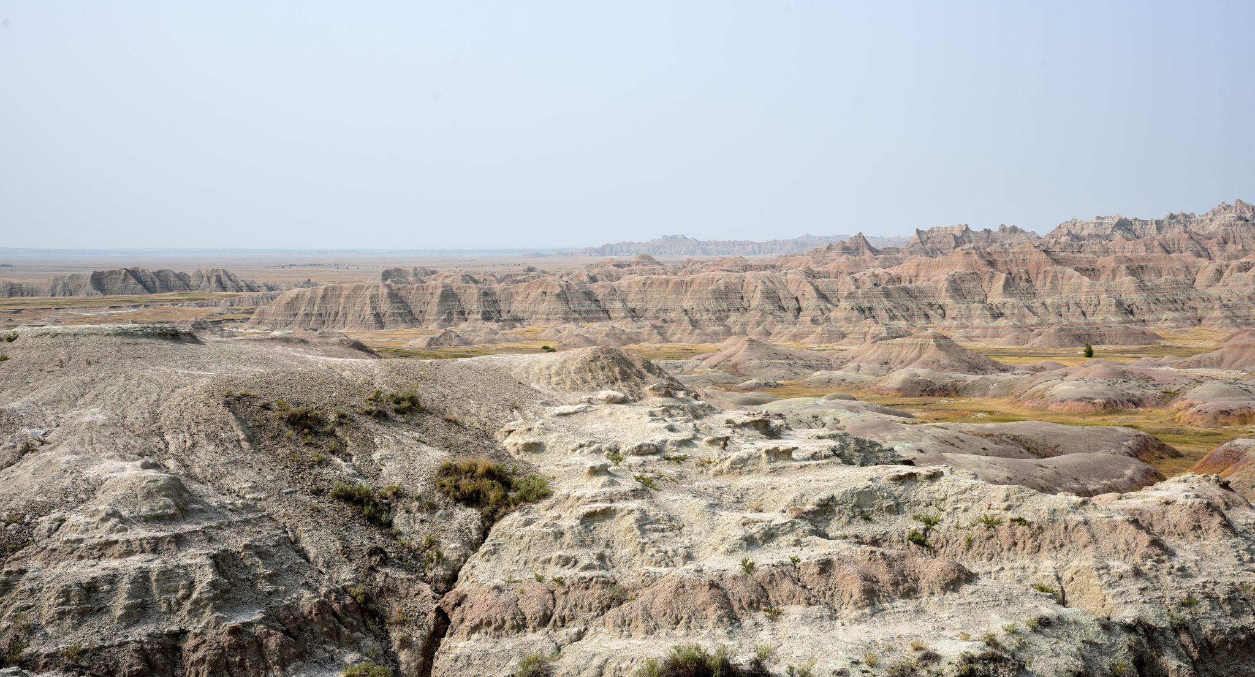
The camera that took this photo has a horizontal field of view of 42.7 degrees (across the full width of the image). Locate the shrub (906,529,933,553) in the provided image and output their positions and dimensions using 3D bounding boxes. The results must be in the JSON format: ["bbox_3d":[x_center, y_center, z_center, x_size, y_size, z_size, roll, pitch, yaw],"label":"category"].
[{"bbox_3d":[4.463,3.086,24.500,0.404,0.350,0.360,0,3,0],"label":"shrub"}]

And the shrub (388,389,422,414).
[{"bbox_3d":[-5.006,1.431,36.000,0.792,0.500,0.700,0,3,0],"label":"shrub"}]

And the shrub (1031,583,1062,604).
[{"bbox_3d":[6.017,3.649,23.000,0.436,0.280,0.380,0,3,0],"label":"shrub"}]

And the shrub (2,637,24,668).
[{"bbox_3d":[-8.425,4.311,22.000,0.296,0.372,0.251,0,3,0],"label":"shrub"}]

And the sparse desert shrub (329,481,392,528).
[{"bbox_3d":[-4.473,2.798,27.000,1.073,0.660,0.850,0,3,0],"label":"sparse desert shrub"}]

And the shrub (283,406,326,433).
[{"bbox_3d":[-8.460,2.131,42.000,1.130,0.626,0.960,0,3,0],"label":"shrub"}]

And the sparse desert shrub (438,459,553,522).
[{"bbox_3d":[-2.353,2.653,28.000,2.020,0.970,1.300,0,3,0],"label":"sparse desert shrub"}]

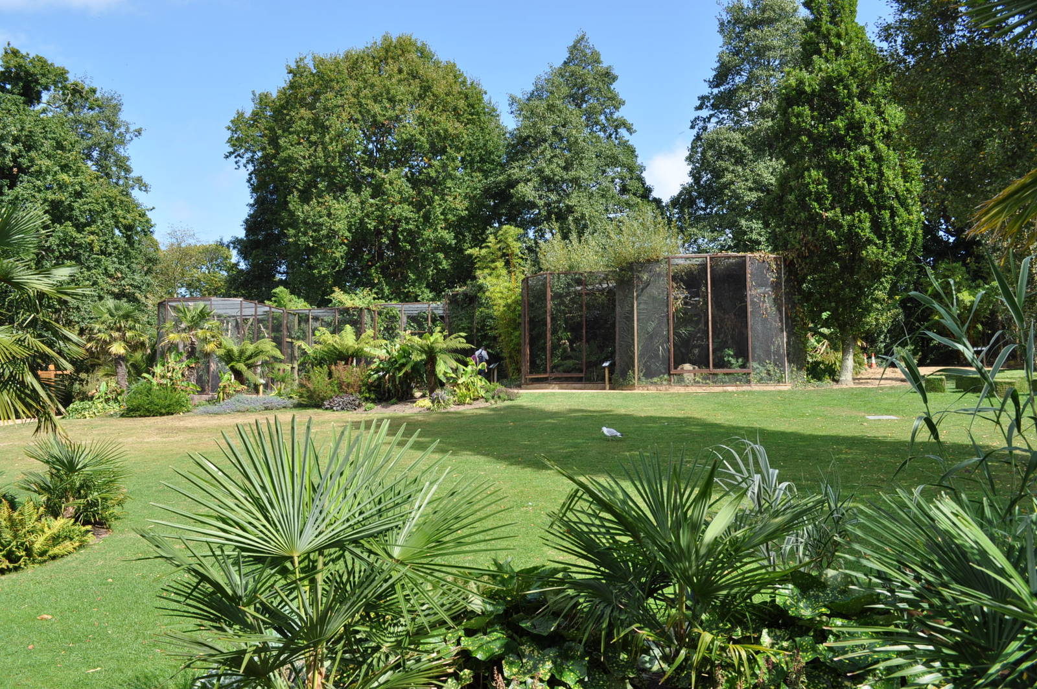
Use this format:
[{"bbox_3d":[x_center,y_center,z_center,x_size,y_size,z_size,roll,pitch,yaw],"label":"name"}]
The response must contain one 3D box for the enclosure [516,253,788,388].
[{"bbox_3d":[4.600,-0.600,29.800,9.400,4.550,6.800,0,-3,7],"label":"enclosure"}]

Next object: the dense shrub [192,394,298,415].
[{"bbox_3d":[-9.179,2.007,26.000,3.400,0.600,1.500,1,-3,-15],"label":"dense shrub"}]

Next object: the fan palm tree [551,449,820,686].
[{"bbox_3d":[0.771,1.030,3.650,1.250,1.120,1.200,0,-3,0],"label":"fan palm tree"}]

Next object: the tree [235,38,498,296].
[{"bbox_3d":[-8.702,-7.774,44.500,15.900,20.000,15.000,0,-3,0],"label":"tree"}]

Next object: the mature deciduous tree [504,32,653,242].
[{"bbox_3d":[3.570,-8.150,46.000,9.200,21.200,9.200,0,-3,0],"label":"mature deciduous tree"}]

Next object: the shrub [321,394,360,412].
[{"bbox_3d":[-4.934,1.611,21.600,1.100,0.500,0.900,0,-3,0],"label":"shrub"}]

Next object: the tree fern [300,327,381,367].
[{"bbox_3d":[-5.730,0.526,25.200,2.600,2.200,2.500,0,-3,0],"label":"tree fern"}]

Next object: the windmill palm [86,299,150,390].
[{"bbox_3d":[-12.481,0.164,24.200,2.000,3.150,2.000,0,-3,0],"label":"windmill palm"}]

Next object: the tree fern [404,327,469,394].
[{"bbox_3d":[-2.641,0.552,25.200,2.150,2.180,2.100,0,-3,0],"label":"tree fern"}]

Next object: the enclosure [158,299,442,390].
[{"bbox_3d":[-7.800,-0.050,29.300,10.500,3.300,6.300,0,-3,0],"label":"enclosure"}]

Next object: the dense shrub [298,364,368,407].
[{"bbox_3d":[-6.114,1.348,25.600,2.250,1.350,1.700,0,-3,0],"label":"dense shrub"}]

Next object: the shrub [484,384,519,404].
[{"bbox_3d":[-0.563,1.610,25.100,1.150,0.620,0.950,0,-3,0],"label":"shrub"}]

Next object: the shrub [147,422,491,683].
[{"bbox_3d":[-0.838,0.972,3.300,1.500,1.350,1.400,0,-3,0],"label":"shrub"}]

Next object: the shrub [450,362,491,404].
[{"bbox_3d":[-1.551,1.239,25.000,1.300,1.330,1.150,0,-3,0],"label":"shrub"}]

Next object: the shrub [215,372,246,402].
[{"bbox_3d":[-8.812,1.303,23.800,0.970,0.950,0.900,0,-3,0],"label":"shrub"}]

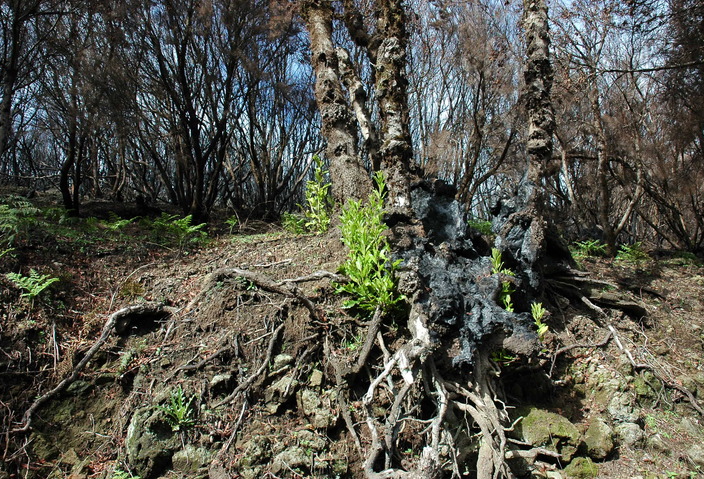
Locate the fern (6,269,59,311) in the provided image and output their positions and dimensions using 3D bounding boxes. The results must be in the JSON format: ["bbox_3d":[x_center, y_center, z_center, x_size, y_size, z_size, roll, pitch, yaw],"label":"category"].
[{"bbox_3d":[-2.783,0.436,4.700,0.453,0.366,0.400,0,-2,0],"label":"fern"}]

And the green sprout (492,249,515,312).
[{"bbox_3d":[1.227,0.326,4.400,0.196,0.506,0.180,0,-2,0],"label":"green sprout"}]

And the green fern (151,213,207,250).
[{"bbox_3d":[-2.026,-0.093,6.300,0.654,0.444,0.550,0,-2,0],"label":"green fern"}]

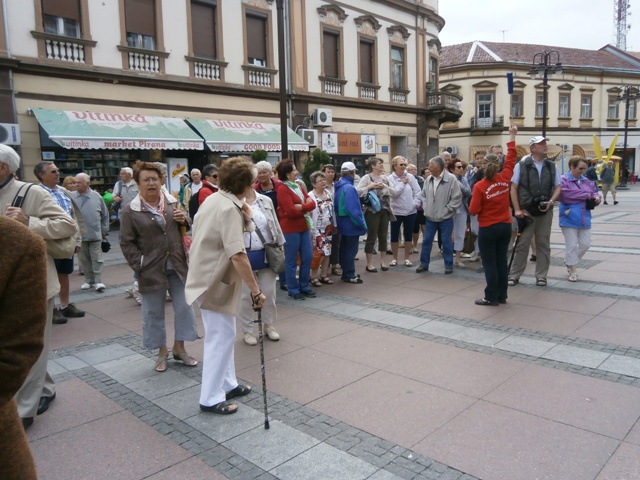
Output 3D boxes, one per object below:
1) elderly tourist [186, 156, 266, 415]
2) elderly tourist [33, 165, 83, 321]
[{"bbox_3d":[-0.601,0.285,3.090,0.470,1.622,0.470,-6,8,-28],"label":"elderly tourist"},{"bbox_3d":[-2.887,0.012,5.237,0.420,1.714,0.500,2,8,24],"label":"elderly tourist"}]

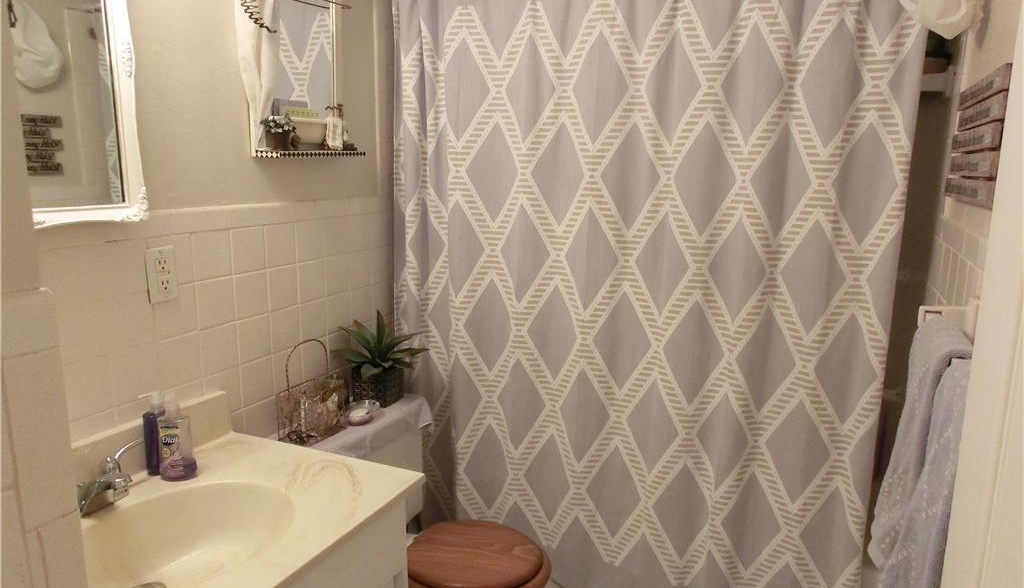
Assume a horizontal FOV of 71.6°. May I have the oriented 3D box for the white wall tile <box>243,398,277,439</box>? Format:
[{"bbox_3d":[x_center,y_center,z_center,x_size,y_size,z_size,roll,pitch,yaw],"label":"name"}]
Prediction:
[{"bbox_3d":[-0.642,0.329,1.805,0.010,0.109,0.109,5,12,24],"label":"white wall tile"}]

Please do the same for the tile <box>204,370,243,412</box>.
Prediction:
[{"bbox_3d":[-0.683,0.235,1.669,0.010,0.108,0.108,5,12,24],"label":"tile"}]

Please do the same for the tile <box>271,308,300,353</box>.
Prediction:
[{"bbox_3d":[-0.592,0.091,1.845,0.010,0.108,0.108,5,12,24],"label":"tile"}]

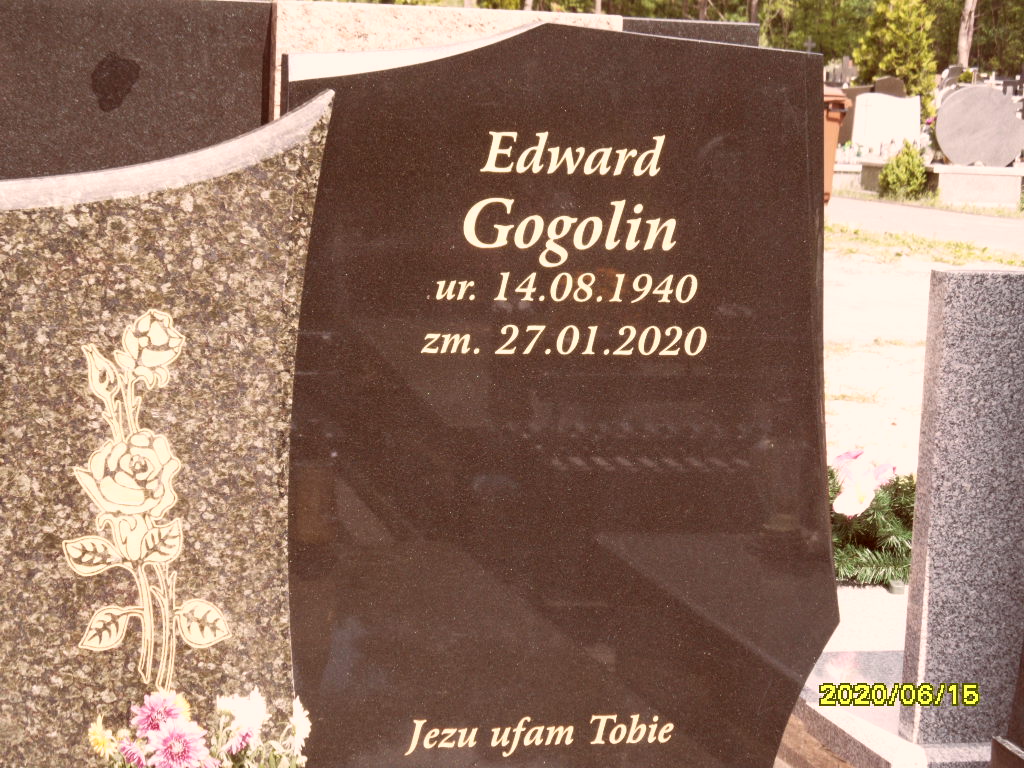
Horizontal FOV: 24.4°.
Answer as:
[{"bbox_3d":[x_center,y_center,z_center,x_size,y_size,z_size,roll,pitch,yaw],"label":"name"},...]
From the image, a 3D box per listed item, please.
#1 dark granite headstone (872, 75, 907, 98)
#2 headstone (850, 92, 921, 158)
[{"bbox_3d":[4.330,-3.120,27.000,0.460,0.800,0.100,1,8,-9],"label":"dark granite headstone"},{"bbox_3d":[3.951,-2.731,25.000,0.700,0.680,0.100,1,8,-9],"label":"headstone"}]

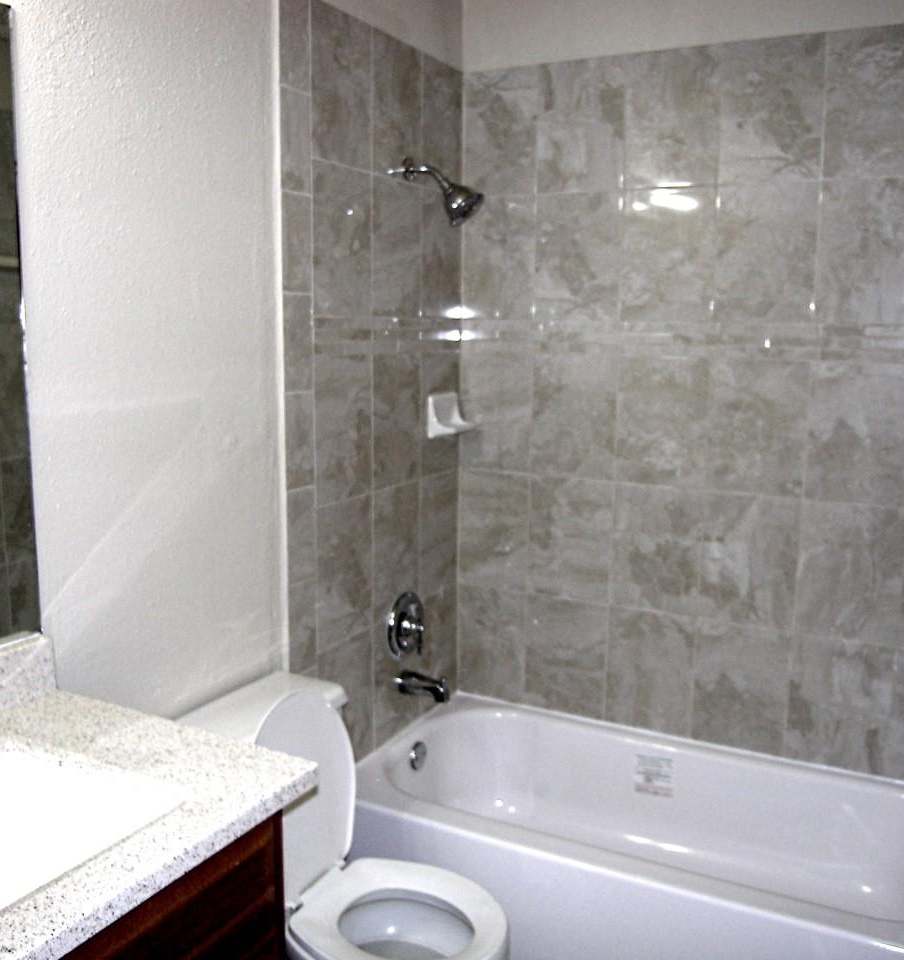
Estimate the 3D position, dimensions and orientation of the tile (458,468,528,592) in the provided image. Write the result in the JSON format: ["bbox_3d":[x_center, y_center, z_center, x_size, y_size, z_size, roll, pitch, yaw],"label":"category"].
[{"bbox_3d":[0.130,0.155,2.700,0.234,0.355,0.010,5,10,28],"label":"tile"}]

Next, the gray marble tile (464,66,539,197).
[{"bbox_3d":[0.137,-0.978,2.518,0.234,0.352,0.010,5,10,28],"label":"gray marble tile"}]

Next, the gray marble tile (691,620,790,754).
[{"bbox_3d":[0.793,0.572,2.470,0.254,0.356,0.010,5,10,27],"label":"gray marble tile"}]

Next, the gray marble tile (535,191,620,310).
[{"bbox_3d":[0.353,-0.630,2.505,0.250,0.350,0.010,5,10,27],"label":"gray marble tile"}]

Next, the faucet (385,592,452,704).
[{"bbox_3d":[-0.074,0.472,2.478,0.140,0.300,0.180,5,10,28],"label":"faucet"}]

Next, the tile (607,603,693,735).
[{"bbox_3d":[0.572,0.550,2.567,0.250,0.350,0.010,5,10,27],"label":"tile"}]

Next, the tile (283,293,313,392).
[{"bbox_3d":[-0.346,-0.307,1.986,0.010,0.216,0.100,5,10,28],"label":"tile"}]

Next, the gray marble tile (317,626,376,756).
[{"bbox_3d":[-0.276,0.589,2.312,0.010,0.356,0.254,5,10,27],"label":"gray marble tile"}]

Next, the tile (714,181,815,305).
[{"bbox_3d":[0.805,-0.580,2.285,0.254,0.356,0.010,5,10,27],"label":"tile"}]

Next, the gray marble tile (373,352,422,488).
[{"bbox_3d":[-0.148,-0.160,2.386,0.010,0.349,0.246,5,10,28],"label":"gray marble tile"}]

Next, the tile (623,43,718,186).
[{"bbox_3d":[0.571,-0.934,2.298,0.255,0.352,0.015,5,10,28],"label":"tile"}]

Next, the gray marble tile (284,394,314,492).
[{"bbox_3d":[-0.351,-0.089,2.040,0.010,0.219,0.108,5,10,27],"label":"gray marble tile"}]

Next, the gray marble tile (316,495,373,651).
[{"bbox_3d":[-0.272,0.230,2.255,0.010,0.356,0.254,5,10,27],"label":"gray marble tile"}]

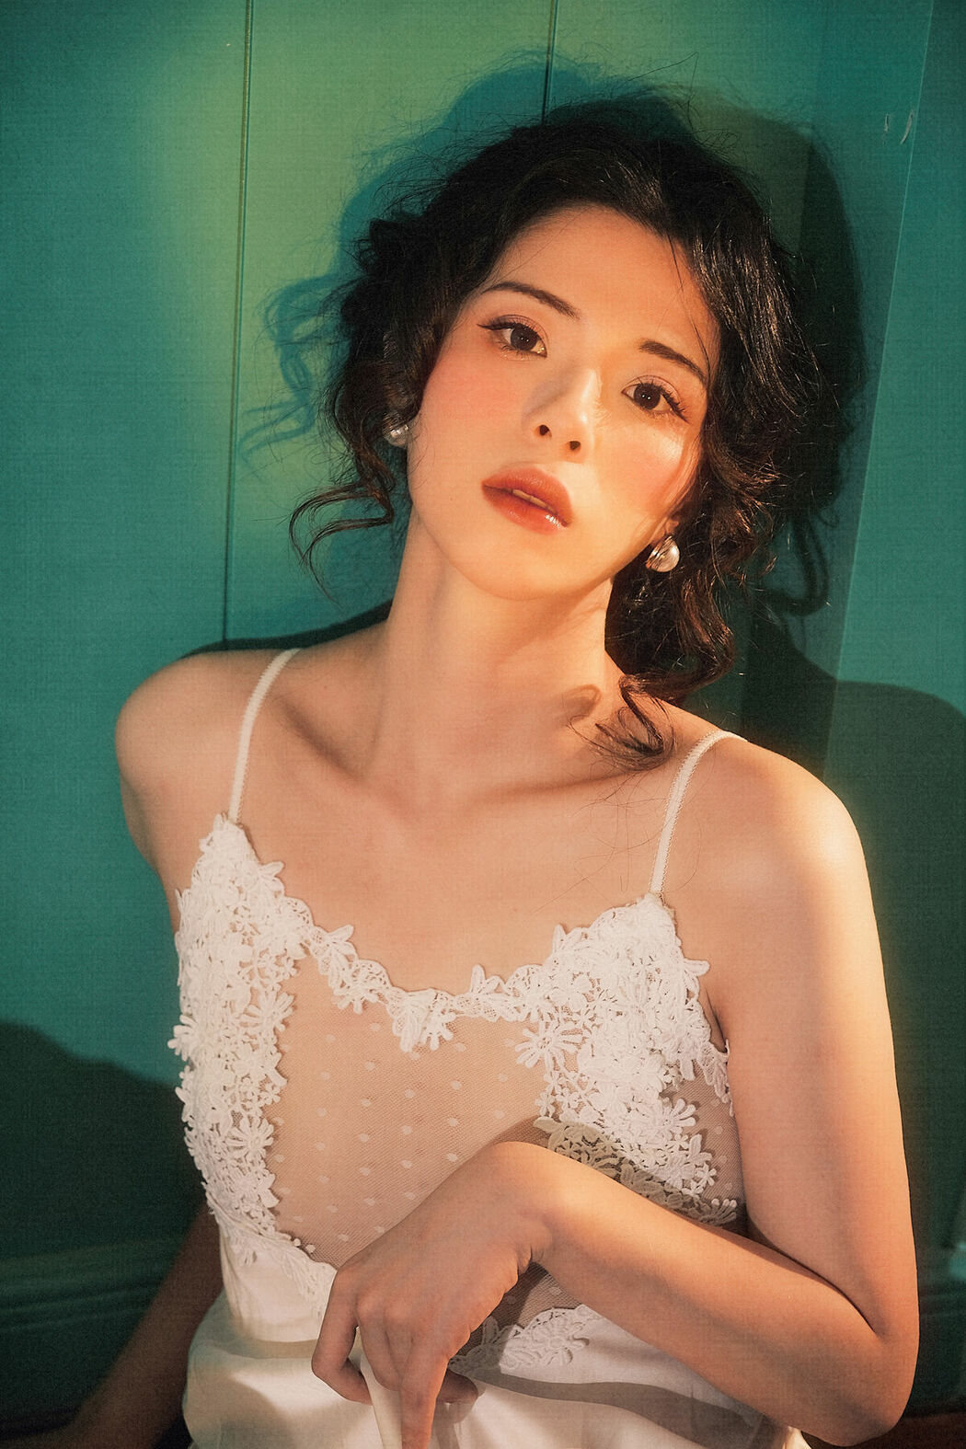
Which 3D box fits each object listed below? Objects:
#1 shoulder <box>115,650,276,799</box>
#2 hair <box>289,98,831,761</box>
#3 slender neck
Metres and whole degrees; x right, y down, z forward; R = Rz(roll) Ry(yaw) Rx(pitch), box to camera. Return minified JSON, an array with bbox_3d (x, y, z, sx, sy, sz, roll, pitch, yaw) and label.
[{"bbox_3d":[-0.140,0.001,1.635,0.085,0.080,0.095,9,17,13],"label":"shoulder"},{"bbox_3d":[0.042,-0.143,1.580,0.245,0.280,0.210,16,2,0],"label":"hair"},{"bbox_3d":[0.006,-0.028,1.585,0.125,0.125,0.115,7,15,6],"label":"slender neck"}]

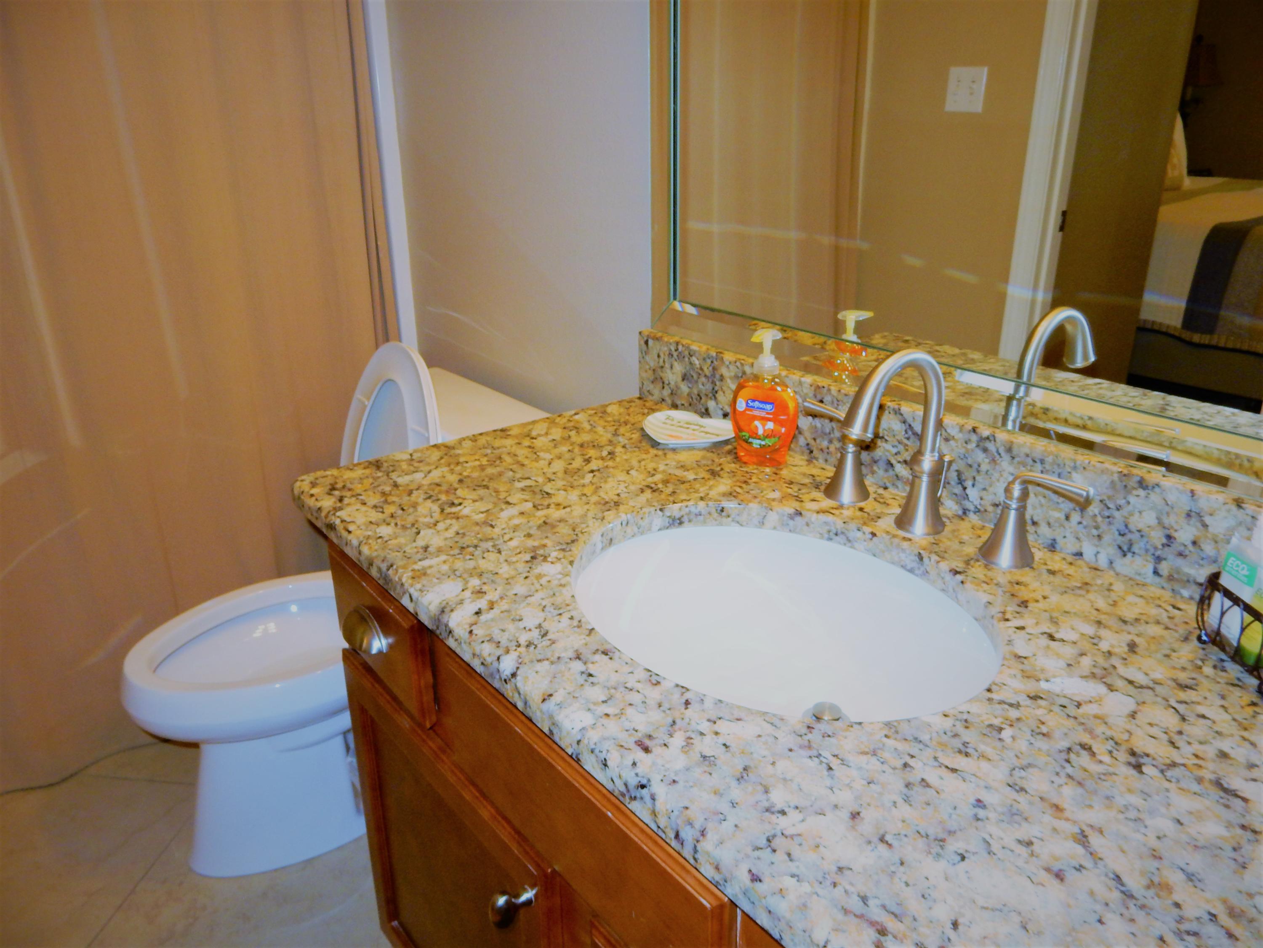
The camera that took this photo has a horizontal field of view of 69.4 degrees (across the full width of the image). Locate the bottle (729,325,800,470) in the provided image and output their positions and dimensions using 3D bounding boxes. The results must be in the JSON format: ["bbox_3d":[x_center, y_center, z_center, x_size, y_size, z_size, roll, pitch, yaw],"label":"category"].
[{"bbox_3d":[0.169,-0.097,1.147,0.089,0.171,0.060,12,25,28],"label":"bottle"}]

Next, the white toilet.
[{"bbox_3d":[-0.535,0.219,1.696,0.735,0.885,0.460,-17,27,-35],"label":"white toilet"}]

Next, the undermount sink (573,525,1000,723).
[{"bbox_3d":[0.136,0.209,0.900,0.370,0.170,0.455,-17,27,-35],"label":"undermount sink"}]

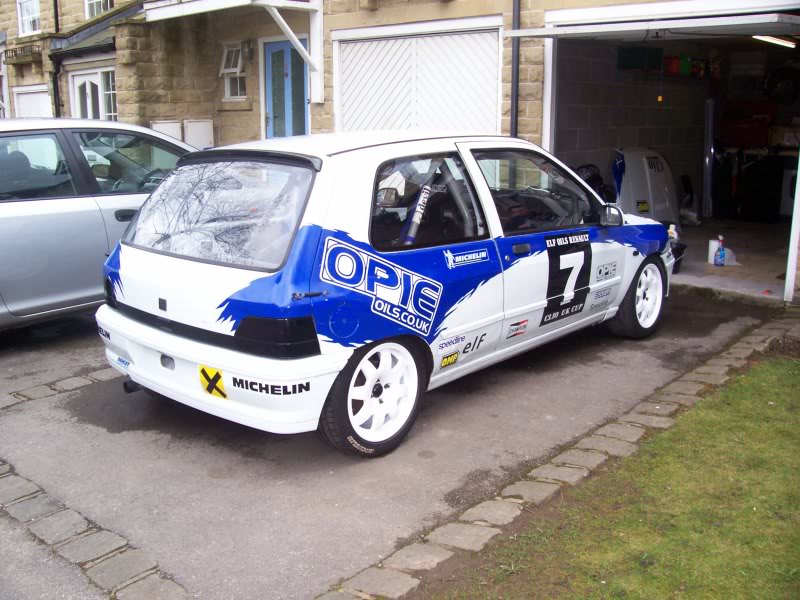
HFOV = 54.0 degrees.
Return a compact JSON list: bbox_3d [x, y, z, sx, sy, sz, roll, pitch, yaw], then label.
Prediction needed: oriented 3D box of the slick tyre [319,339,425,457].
[{"bbox_3d":[-0.127,0.369,3.293,0.190,0.570,0.570,10,16,42],"label":"slick tyre"}]

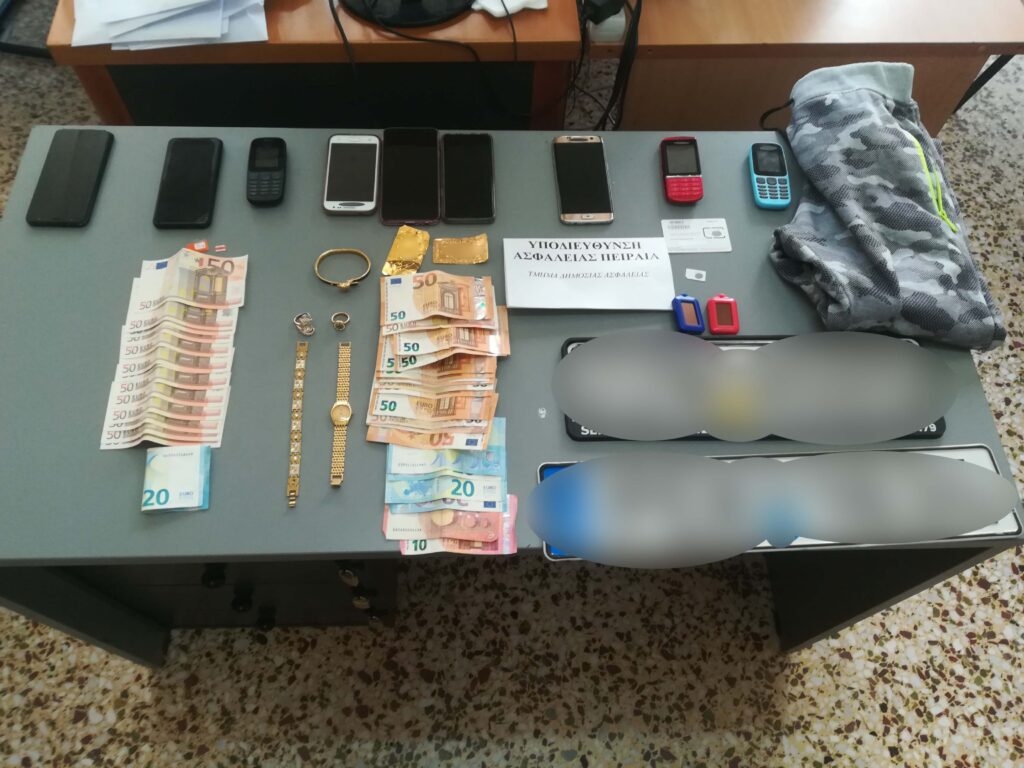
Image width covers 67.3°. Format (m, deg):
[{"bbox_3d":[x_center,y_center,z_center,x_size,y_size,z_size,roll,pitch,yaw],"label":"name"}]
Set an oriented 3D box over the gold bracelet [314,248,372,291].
[{"bbox_3d":[-0.213,-0.146,0.974,0.072,0.007,0.061,0,63,-1],"label":"gold bracelet"}]

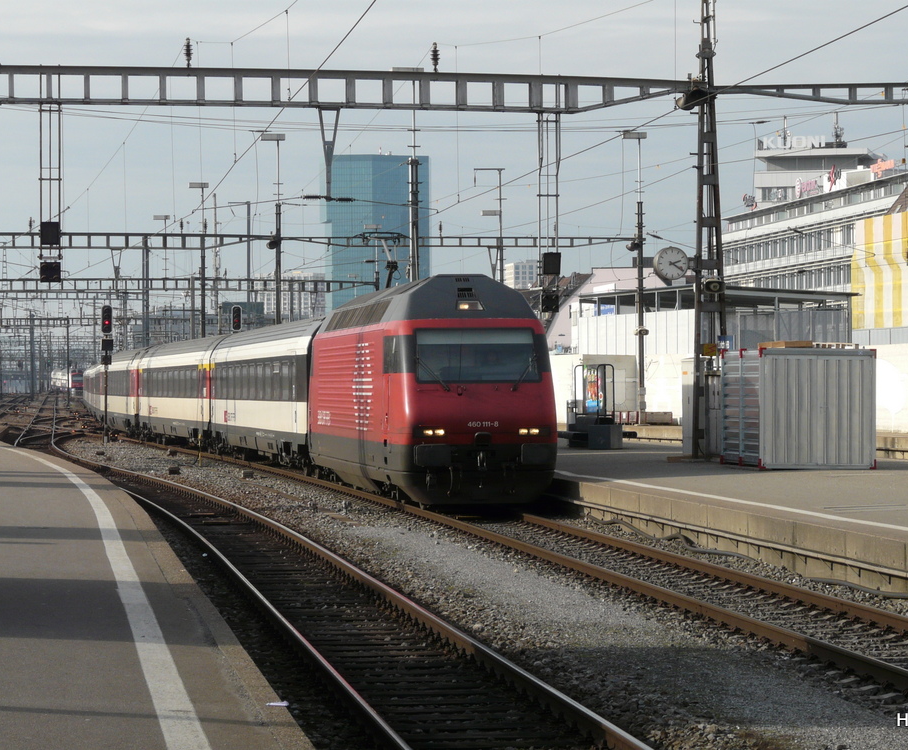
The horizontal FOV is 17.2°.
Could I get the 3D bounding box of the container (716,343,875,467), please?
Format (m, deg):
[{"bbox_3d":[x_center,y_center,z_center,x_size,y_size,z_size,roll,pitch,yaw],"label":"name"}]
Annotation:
[{"bbox_3d":[6.710,0.640,58.600,2.300,2.300,2.500,0,0,-11],"label":"container"}]

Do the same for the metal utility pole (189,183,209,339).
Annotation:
[{"bbox_3d":[-12.400,-3.600,147.000,0.970,11.650,0.400,0,0,-12],"label":"metal utility pole"}]

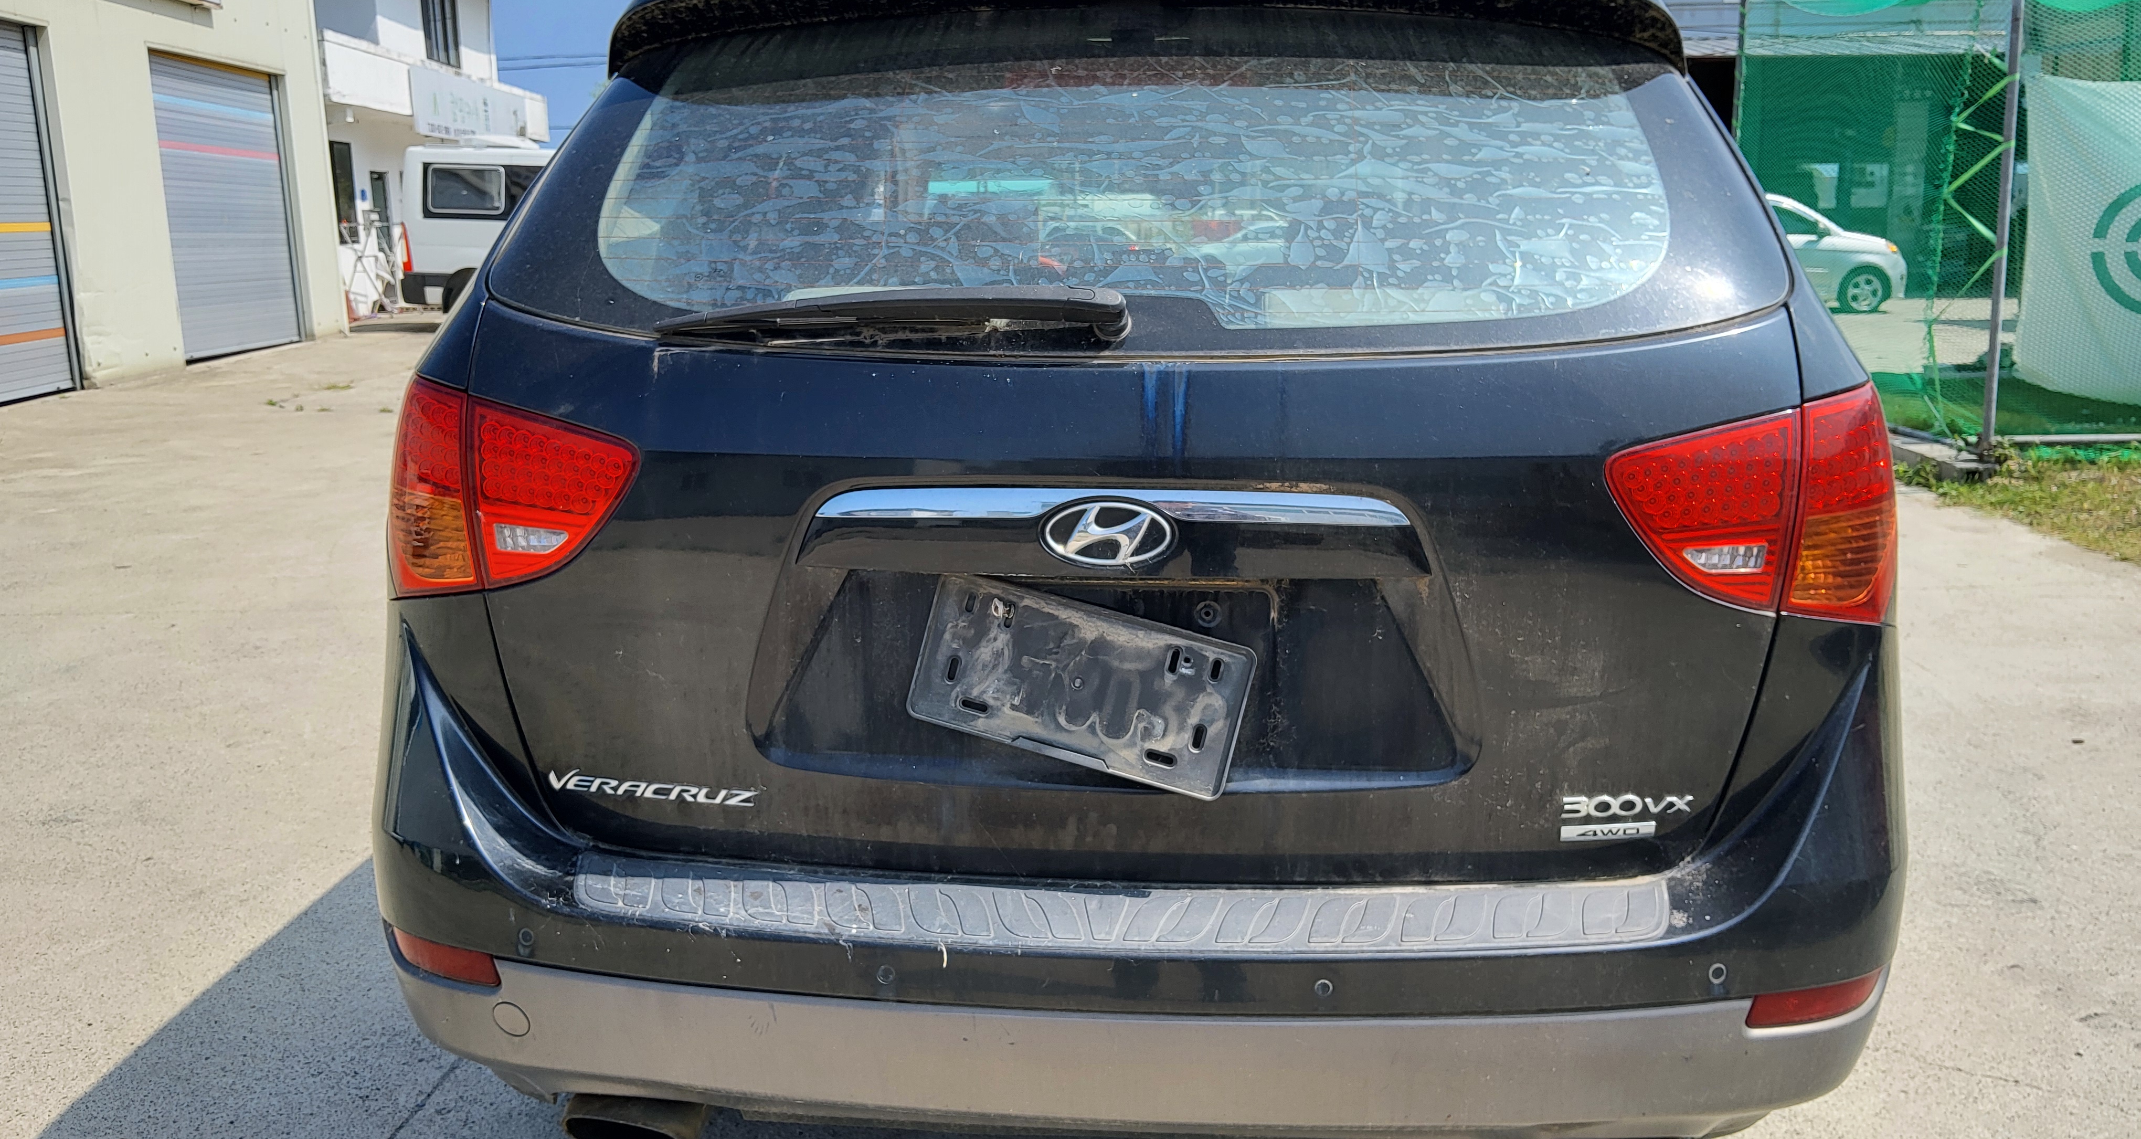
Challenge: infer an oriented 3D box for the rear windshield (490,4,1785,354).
[{"bbox_3d":[0.065,-0.435,1.849,1.470,0.510,0.140,0,-24,3],"label":"rear windshield"}]

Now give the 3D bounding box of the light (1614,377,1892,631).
[{"bbox_3d":[0.757,-0.065,1.782,0.395,0.255,0.210,-3,13,-11],"label":"light"}]

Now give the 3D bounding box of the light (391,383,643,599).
[{"bbox_3d":[-0.639,-0.083,1.849,0.385,0.250,0.210,4,13,17],"label":"light"}]

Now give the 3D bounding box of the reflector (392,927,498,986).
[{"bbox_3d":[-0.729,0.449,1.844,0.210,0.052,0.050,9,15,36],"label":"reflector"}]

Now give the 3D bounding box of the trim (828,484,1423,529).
[{"bbox_3d":[0.039,-0.065,1.665,0.625,0.042,0.050,0,12,3],"label":"trim"}]

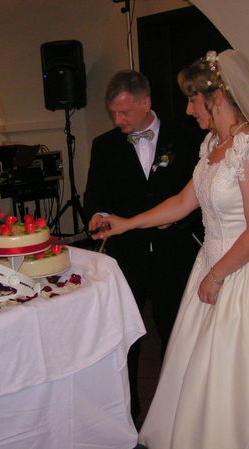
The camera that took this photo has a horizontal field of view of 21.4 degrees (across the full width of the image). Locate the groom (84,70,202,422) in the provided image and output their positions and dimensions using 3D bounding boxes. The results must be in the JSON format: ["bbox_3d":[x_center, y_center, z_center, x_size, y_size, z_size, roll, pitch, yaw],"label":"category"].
[{"bbox_3d":[0.097,0.133,3.195,0.550,1.740,0.420,4,15,23],"label":"groom"}]

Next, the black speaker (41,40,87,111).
[{"bbox_3d":[-0.569,-1.406,6.239,0.375,0.620,0.350,1,14,13],"label":"black speaker"}]

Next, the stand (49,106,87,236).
[{"bbox_3d":[-0.512,-0.456,6.473,0.750,1.370,0.750,1,14,13],"label":"stand"}]

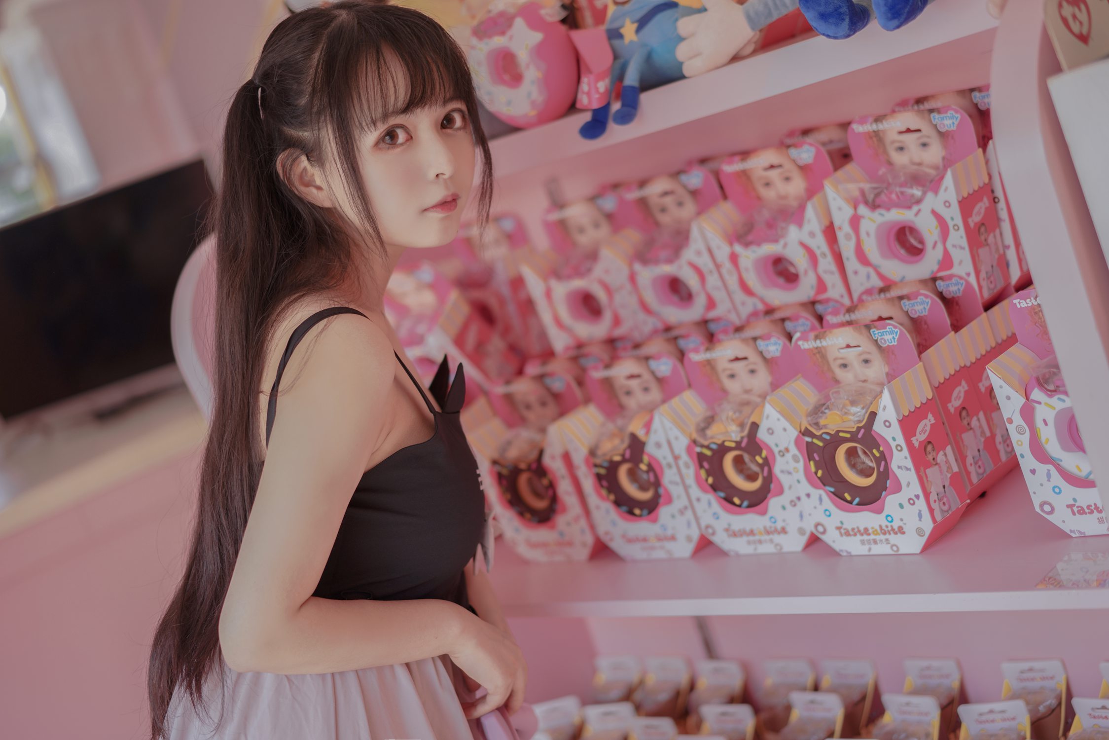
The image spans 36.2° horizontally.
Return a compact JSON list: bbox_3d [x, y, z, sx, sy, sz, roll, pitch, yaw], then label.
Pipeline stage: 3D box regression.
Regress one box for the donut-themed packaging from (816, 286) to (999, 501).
[{"bbox_3d":[0.360,0.042,1.794,0.164,0.229,0.064,-10,15,48],"label":"donut-themed packaging"}]

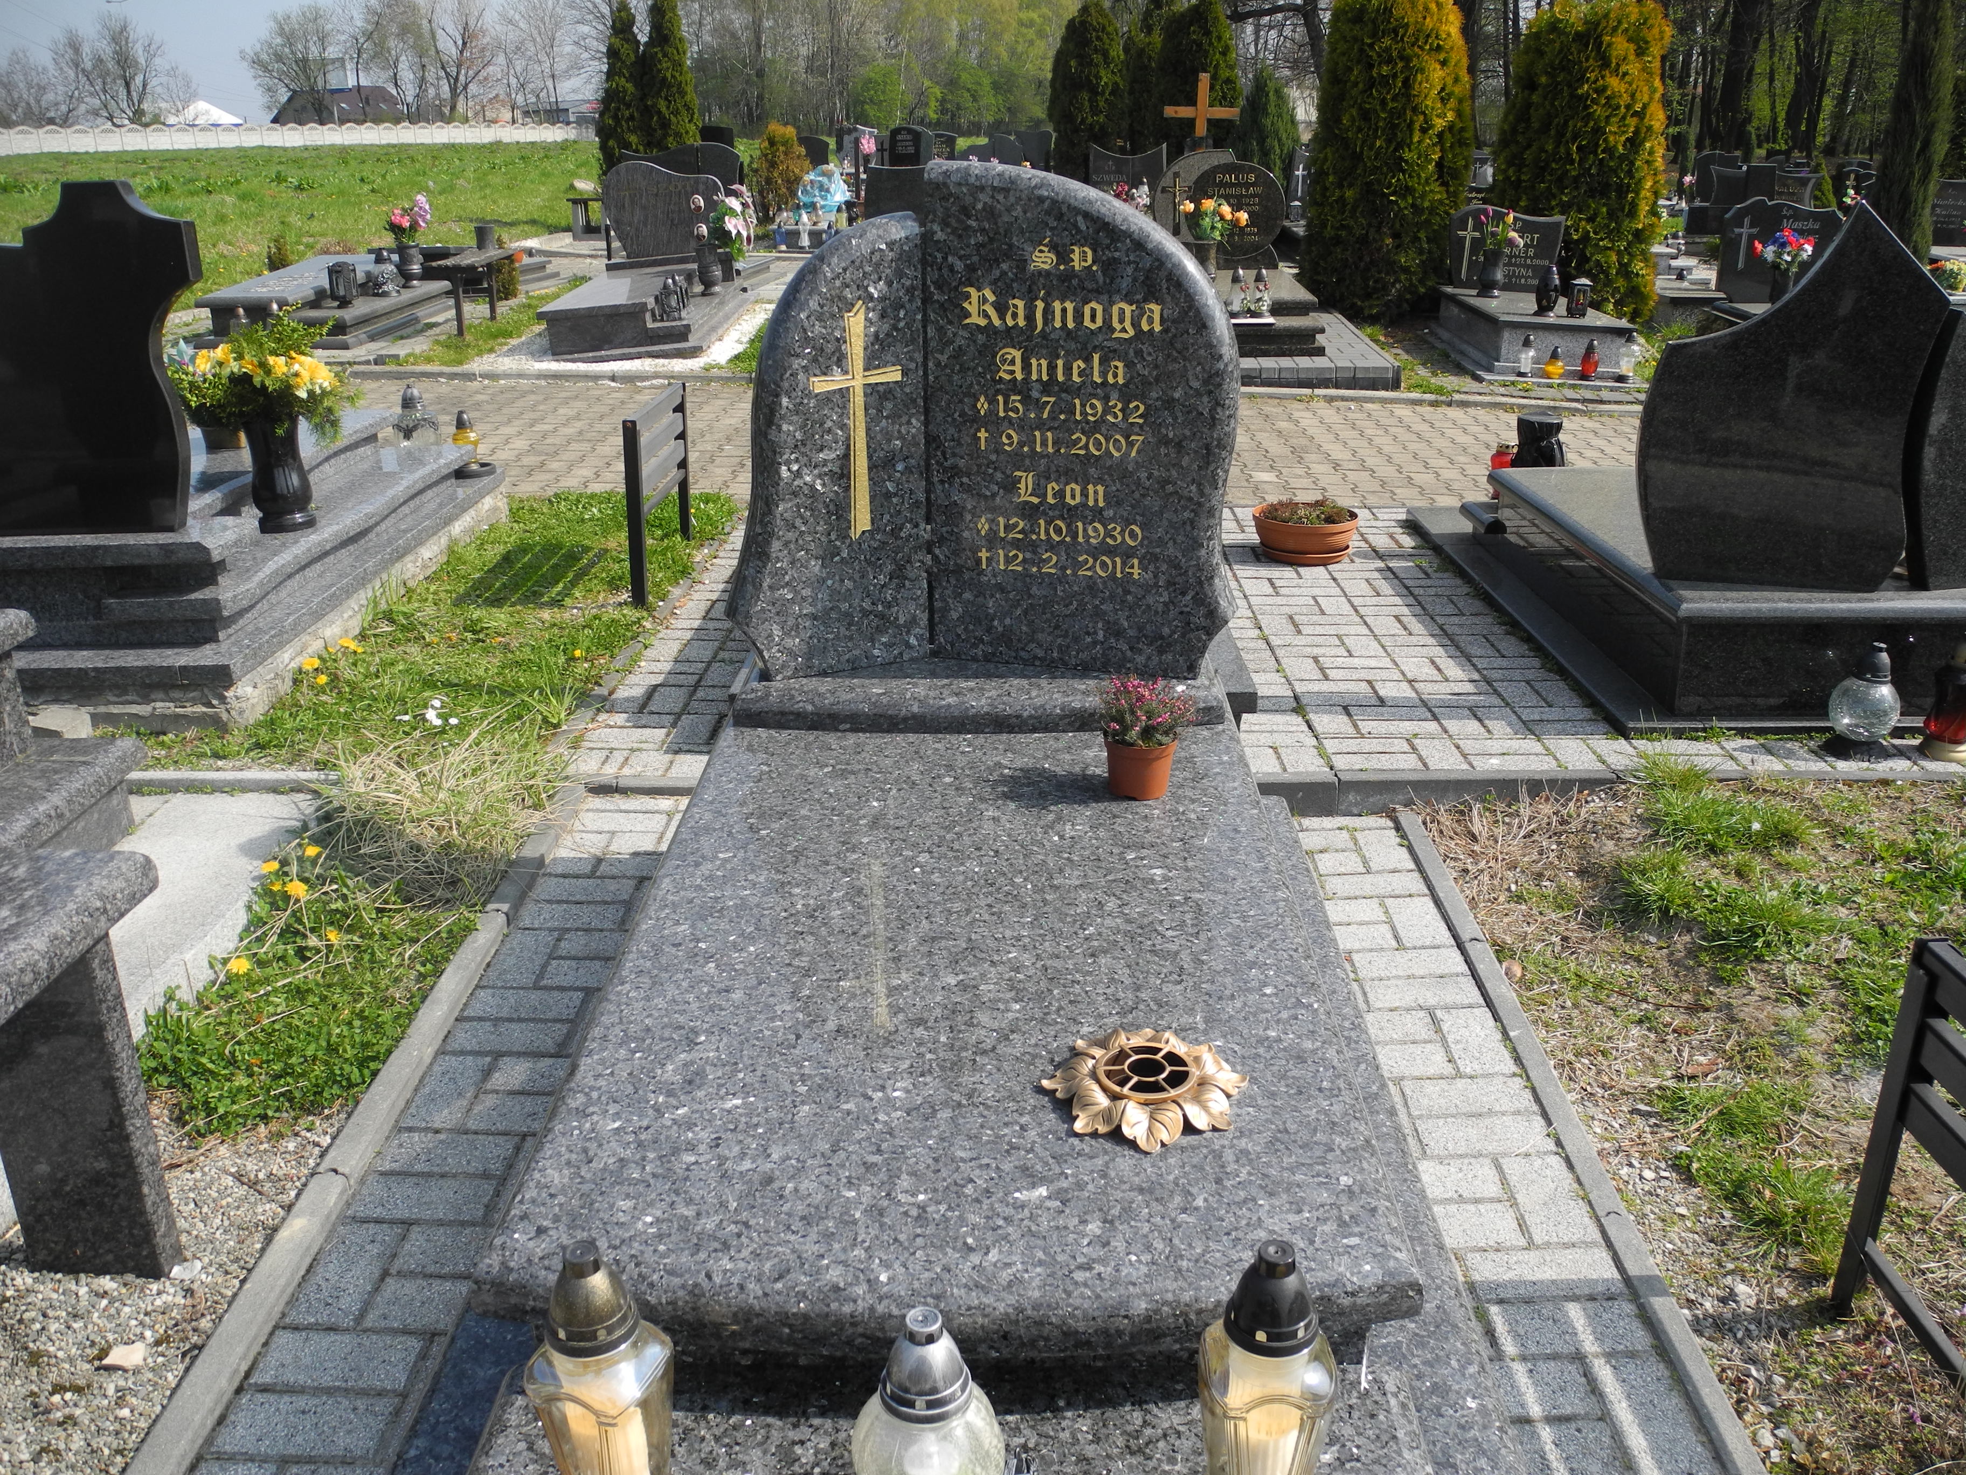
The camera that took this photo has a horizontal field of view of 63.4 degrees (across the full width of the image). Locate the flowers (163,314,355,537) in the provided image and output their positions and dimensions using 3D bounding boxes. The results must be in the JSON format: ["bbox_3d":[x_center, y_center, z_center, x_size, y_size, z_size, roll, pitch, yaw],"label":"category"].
[{"bbox_3d":[-2.047,-0.902,4.525,0.520,0.562,0.420,0,21,0],"label":"flowers"}]

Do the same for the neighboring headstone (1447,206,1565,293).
[{"bbox_3d":[3.509,-3.270,10.637,0.740,0.541,0.090,3,21,8],"label":"neighboring headstone"}]

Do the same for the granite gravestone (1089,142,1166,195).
[{"bbox_3d":[1.459,-5.573,16.073,0.820,0.800,0.100,0,21,0],"label":"granite gravestone"}]

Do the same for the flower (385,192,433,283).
[{"bbox_3d":[-4.169,-3.621,11.574,0.310,0.647,0.280,0,21,0],"label":"flower"}]

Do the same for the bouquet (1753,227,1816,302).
[{"bbox_3d":[4.997,-2.927,9.912,0.385,0.470,0.300,6,22,14],"label":"bouquet"}]

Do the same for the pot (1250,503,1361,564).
[{"bbox_3d":[1.060,-0.676,5.241,0.350,0.154,0.320,0,21,0],"label":"pot"}]

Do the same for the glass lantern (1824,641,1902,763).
[{"bbox_3d":[1.953,-0.087,3.508,0.148,0.254,0.148,0,21,0],"label":"glass lantern"}]

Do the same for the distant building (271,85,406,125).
[{"bbox_3d":[-69.987,-67.289,172.329,13.000,6.034,10.000,-12,24,-28],"label":"distant building"}]

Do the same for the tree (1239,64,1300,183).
[{"bbox_3d":[3.516,-7.194,19.734,0.850,2.143,0.850,0,21,0],"label":"tree"}]

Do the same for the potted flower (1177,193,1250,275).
[{"bbox_3d":[1.520,-3.316,10.566,0.440,0.541,0.340,0,21,0],"label":"potted flower"}]

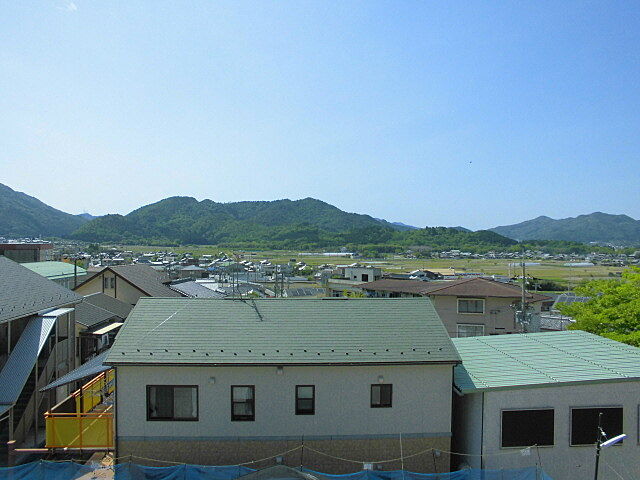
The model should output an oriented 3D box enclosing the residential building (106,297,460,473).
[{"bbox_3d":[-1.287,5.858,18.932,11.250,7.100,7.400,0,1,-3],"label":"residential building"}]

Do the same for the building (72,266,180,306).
[{"bbox_3d":[-16.215,5.803,40.782,8.300,7.300,5.600,1,1,11],"label":"building"}]

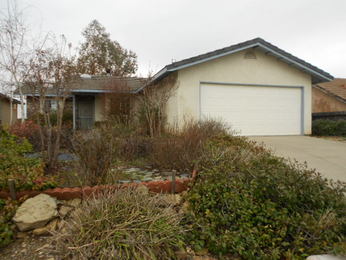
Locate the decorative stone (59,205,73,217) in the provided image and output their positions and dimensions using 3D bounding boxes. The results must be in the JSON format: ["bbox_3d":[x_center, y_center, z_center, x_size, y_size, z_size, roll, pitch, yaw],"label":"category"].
[{"bbox_3d":[-1.447,1.083,3.500,0.190,0.150,0.160,0,1,0],"label":"decorative stone"}]

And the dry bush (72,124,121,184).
[{"bbox_3d":[-1.222,0.386,4.100,0.800,0.950,0.750,0,1,0],"label":"dry bush"}]

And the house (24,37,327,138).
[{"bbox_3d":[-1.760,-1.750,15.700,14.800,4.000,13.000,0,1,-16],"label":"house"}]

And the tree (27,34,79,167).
[{"bbox_3d":[-2.270,-0.499,4.900,1.000,2.520,0.950,0,1,0],"label":"tree"}]

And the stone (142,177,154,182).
[{"bbox_3d":[-0.367,0.742,3.900,0.190,0.060,0.170,0,1,0],"label":"stone"}]

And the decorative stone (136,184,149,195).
[{"bbox_3d":[-0.432,0.846,3.680,0.170,0.140,0.140,0,1,0],"label":"decorative stone"}]

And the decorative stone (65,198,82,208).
[{"bbox_3d":[-1.385,1.023,3.620,0.250,0.130,0.180,0,1,0],"label":"decorative stone"}]

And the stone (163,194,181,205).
[{"bbox_3d":[-0.021,0.957,3.580,0.250,0.140,0.180,0,1,0],"label":"stone"}]

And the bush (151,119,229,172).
[{"bbox_3d":[0.314,0.295,4.950,1.500,1.030,1.150,0,1,0],"label":"bush"}]

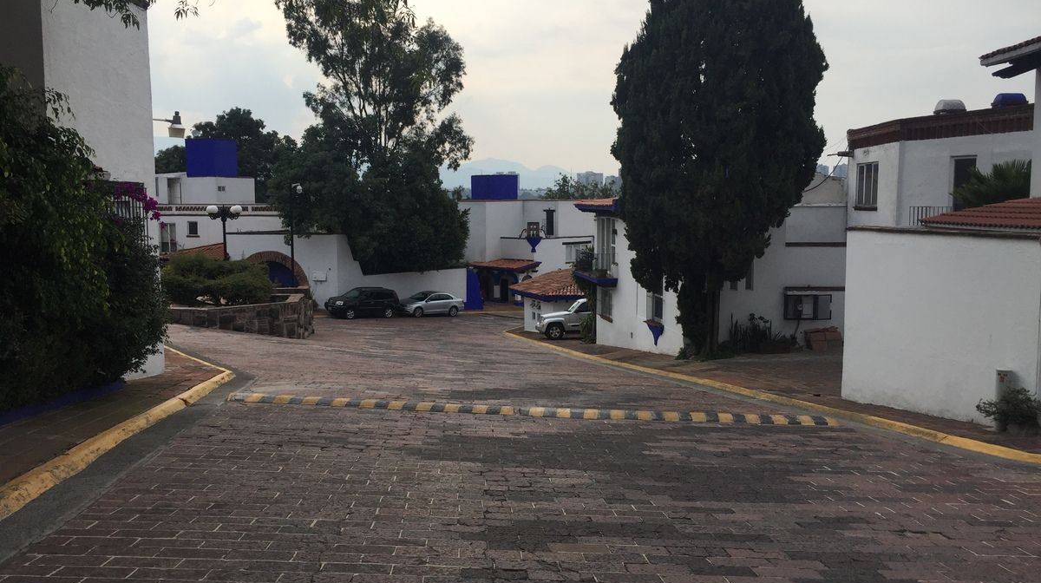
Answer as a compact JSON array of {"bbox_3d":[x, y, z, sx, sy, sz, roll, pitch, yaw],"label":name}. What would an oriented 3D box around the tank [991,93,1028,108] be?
[{"bbox_3d":[10.908,-4.268,19.460,0.750,0.360,0.750,3,7,23],"label":"tank"}]

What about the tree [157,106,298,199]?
[{"bbox_3d":[-26.563,-9.347,77.447,12.800,13.600,12.000,-2,6,-19],"label":"tree"}]

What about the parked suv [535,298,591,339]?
[{"bbox_3d":[2.950,1.312,41.565,4.500,1.790,1.840,-2,6,-15],"label":"parked suv"}]

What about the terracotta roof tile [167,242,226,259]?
[{"bbox_3d":[-18.588,-2.314,50.032,3.600,1.200,3.200,0,6,0],"label":"terracotta roof tile"}]

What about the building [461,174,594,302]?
[{"bbox_3d":[1.200,-4.214,65.921,10.000,9.000,10.500,-5,8,-41],"label":"building"}]

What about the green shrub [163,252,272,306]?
[{"bbox_3d":[-13.227,-0.512,38.155,4.500,2.300,3.500,-2,6,-19],"label":"green shrub"}]

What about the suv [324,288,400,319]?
[{"bbox_3d":[-9.400,0.677,52.056,4.500,1.700,1.770,-5,8,-42],"label":"suv"}]

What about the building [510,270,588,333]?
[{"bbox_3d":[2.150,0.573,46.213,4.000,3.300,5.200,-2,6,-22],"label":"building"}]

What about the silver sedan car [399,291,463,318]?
[{"bbox_3d":[-5.630,0.719,54.574,4.620,1.460,1.780,-5,8,-40],"label":"silver sedan car"}]

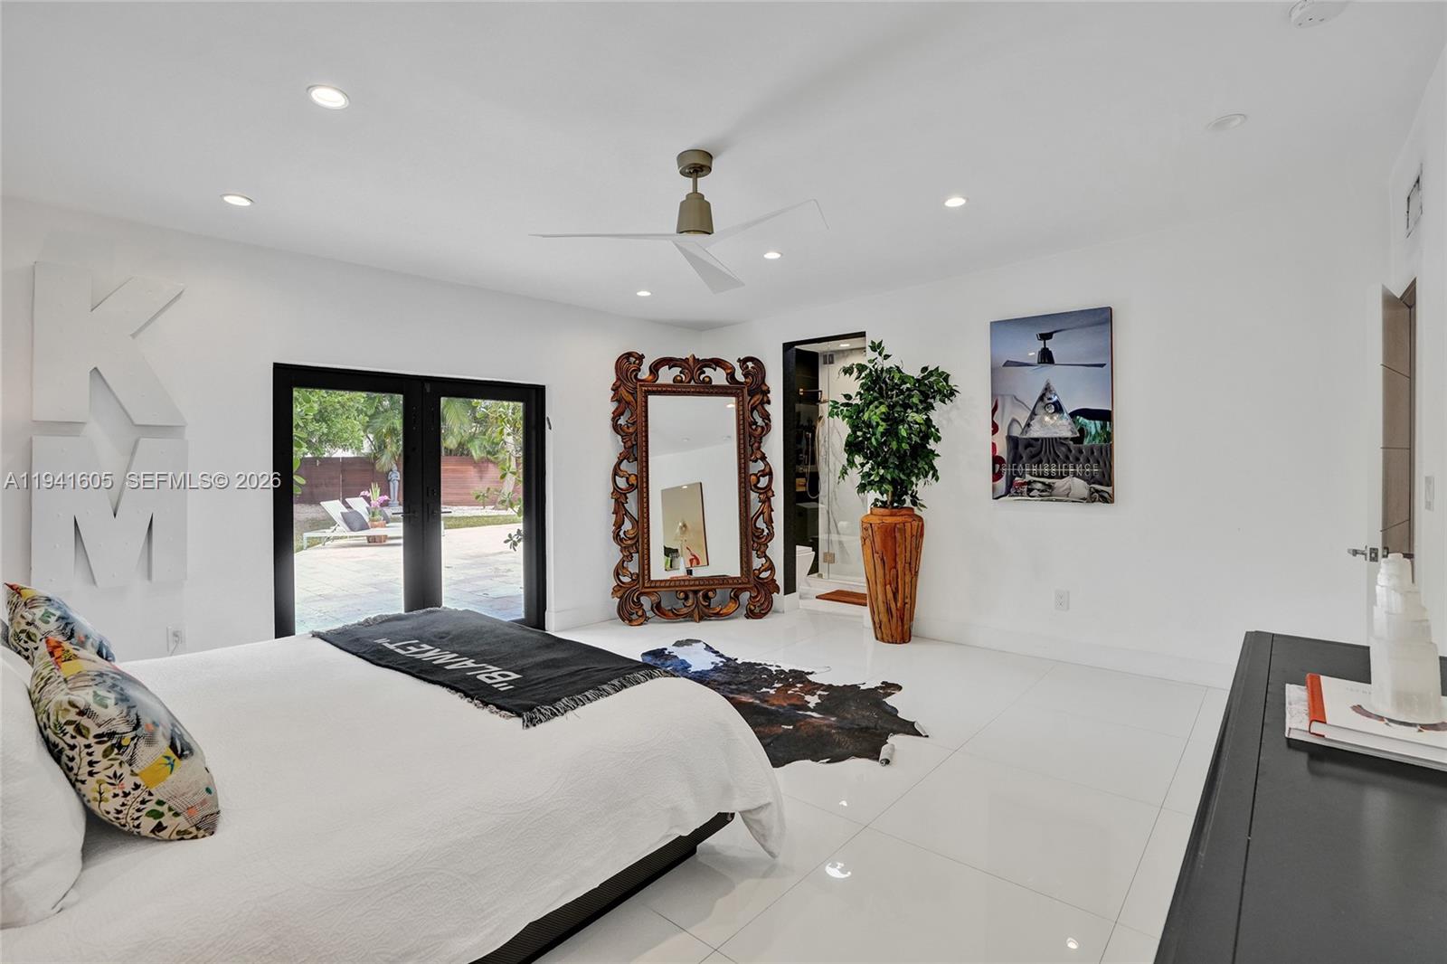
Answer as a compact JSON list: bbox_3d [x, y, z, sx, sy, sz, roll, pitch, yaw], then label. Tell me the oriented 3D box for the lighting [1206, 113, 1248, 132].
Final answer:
[{"bbox_3d":[2.071,-1.476,2.640,0.135,0.030,0.135,0,1,42],"label":"lighting"}]

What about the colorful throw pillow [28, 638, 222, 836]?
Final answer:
[{"bbox_3d":[-1.237,0.474,1.320,0.470,0.480,0.190,0,28,42],"label":"colorful throw pillow"}]

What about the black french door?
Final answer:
[{"bbox_3d":[-2.096,0.239,4.558,0.120,1.978,1.831,0,1,44],"label":"black french door"}]

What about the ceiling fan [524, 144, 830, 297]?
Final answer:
[{"bbox_3d":[-0.189,-1.227,2.808,1.240,0.399,1.320,0,1,-11],"label":"ceiling fan"}]

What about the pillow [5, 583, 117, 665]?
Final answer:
[{"bbox_3d":[-2.068,0.481,2.023,0.470,0.480,0.190,0,33,42],"label":"pillow"}]

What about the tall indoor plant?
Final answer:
[{"bbox_3d":[1.268,0.064,4.888,0.970,2.280,0.880,0,1,42],"label":"tall indoor plant"}]

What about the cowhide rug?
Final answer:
[{"bbox_3d":[0.180,1.214,3.869,1.490,0.020,2.350,-1,1,-33],"label":"cowhide rug"}]

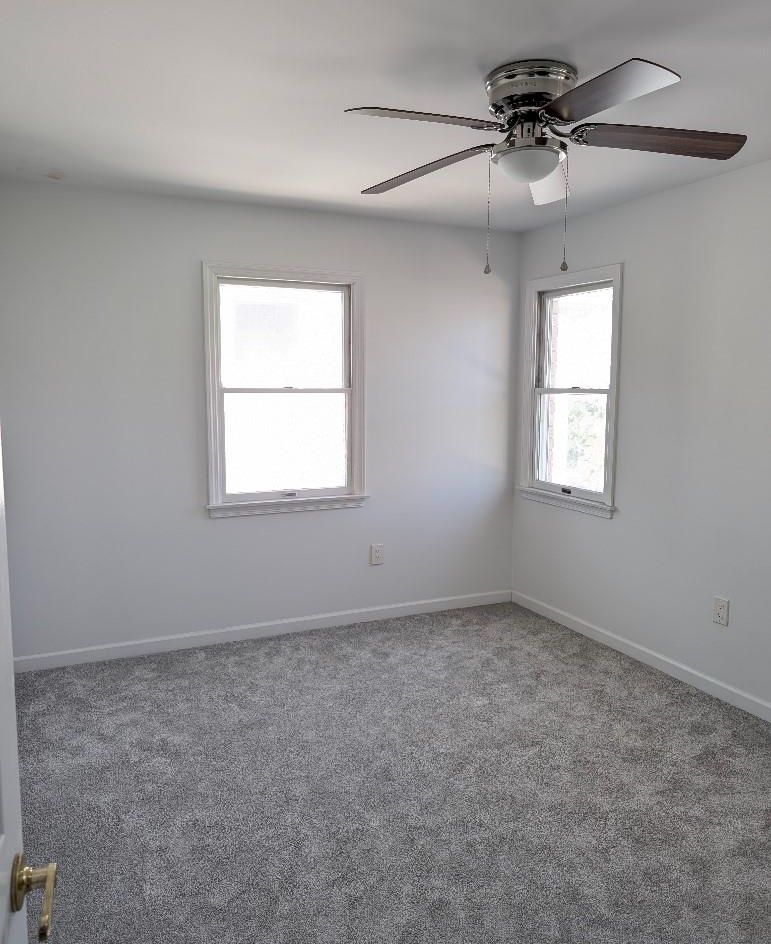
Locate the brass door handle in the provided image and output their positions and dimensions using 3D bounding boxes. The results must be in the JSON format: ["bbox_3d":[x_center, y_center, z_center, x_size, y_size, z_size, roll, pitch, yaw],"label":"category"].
[{"bbox_3d":[-0.387,0.466,0.785,0.053,0.060,0.118,-2,7,-18],"label":"brass door handle"}]

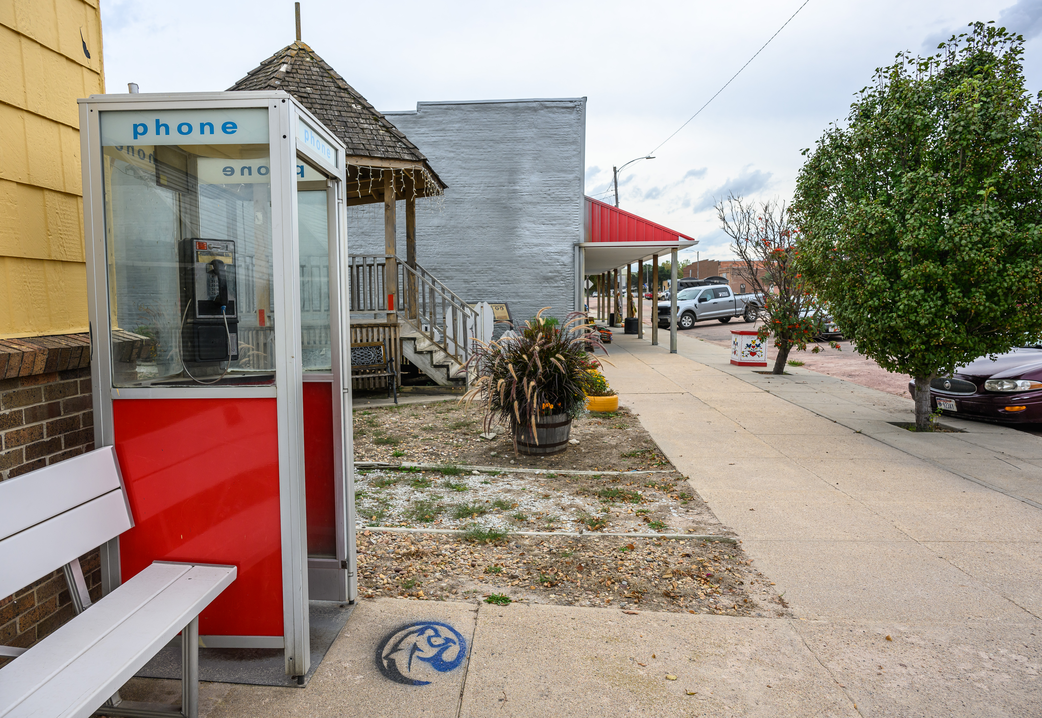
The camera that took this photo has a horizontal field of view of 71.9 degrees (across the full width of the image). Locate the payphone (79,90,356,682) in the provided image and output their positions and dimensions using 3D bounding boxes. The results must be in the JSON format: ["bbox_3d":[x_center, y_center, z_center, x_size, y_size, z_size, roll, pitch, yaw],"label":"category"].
[{"bbox_3d":[-1.222,0.105,3.092,0.785,2.256,0.771,0,4,1],"label":"payphone"}]

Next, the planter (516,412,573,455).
[{"bbox_3d":[0.210,0.698,6.963,0.600,0.380,0.600,0,5,0],"label":"planter"}]

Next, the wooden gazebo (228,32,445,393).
[{"bbox_3d":[-3.481,-2.337,11.557,4.342,5.422,4.913,0,5,1],"label":"wooden gazebo"}]

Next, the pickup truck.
[{"bbox_3d":[9.070,-2.585,34.750,6.050,1.950,2.100,-7,7,-26],"label":"pickup truck"}]

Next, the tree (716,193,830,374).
[{"bbox_3d":[4.895,-1.431,13.715,2.200,3.394,2.100,0,5,0],"label":"tree"}]

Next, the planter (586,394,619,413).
[{"bbox_3d":[0.992,0.564,9.560,0.600,0.200,0.600,0,5,0],"label":"planter"}]

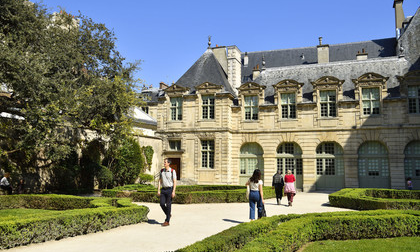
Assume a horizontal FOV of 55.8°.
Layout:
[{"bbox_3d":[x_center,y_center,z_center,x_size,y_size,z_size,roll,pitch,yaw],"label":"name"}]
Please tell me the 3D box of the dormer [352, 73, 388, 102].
[{"bbox_3d":[11.729,-2.773,28.946,2.420,2.000,1.100,-2,-7,24],"label":"dormer"}]

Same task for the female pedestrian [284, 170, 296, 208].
[{"bbox_3d":[3.672,2.857,18.125,0.500,1.600,0.380,-1,-6,13],"label":"female pedestrian"}]

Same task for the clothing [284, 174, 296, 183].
[{"bbox_3d":[3.705,2.415,18.278,0.500,0.400,0.300,-1,-7,12],"label":"clothing"}]

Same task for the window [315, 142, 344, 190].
[{"bbox_3d":[10.227,3.406,33.663,2.274,4.080,0.300,-2,-8,22],"label":"window"}]

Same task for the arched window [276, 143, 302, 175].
[{"bbox_3d":[6.191,2.498,30.654,2.050,2.500,0.300,-2,-7,24],"label":"arched window"}]

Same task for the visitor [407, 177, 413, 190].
[{"bbox_3d":[13.070,3.997,25.931,0.380,1.250,0.330,3,-7,-18],"label":"visitor"}]

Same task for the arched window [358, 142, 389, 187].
[{"bbox_3d":[13.415,3.418,32.370,2.406,4.290,0.300,-2,-8,22],"label":"arched window"}]

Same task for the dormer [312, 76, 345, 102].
[{"bbox_3d":[10.330,-3.034,34.506,2.624,2.183,1.000,-2,-8,22],"label":"dormer"}]

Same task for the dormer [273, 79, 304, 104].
[{"bbox_3d":[6.310,-2.595,31.339,2.460,1.960,1.100,-2,-7,24],"label":"dormer"}]

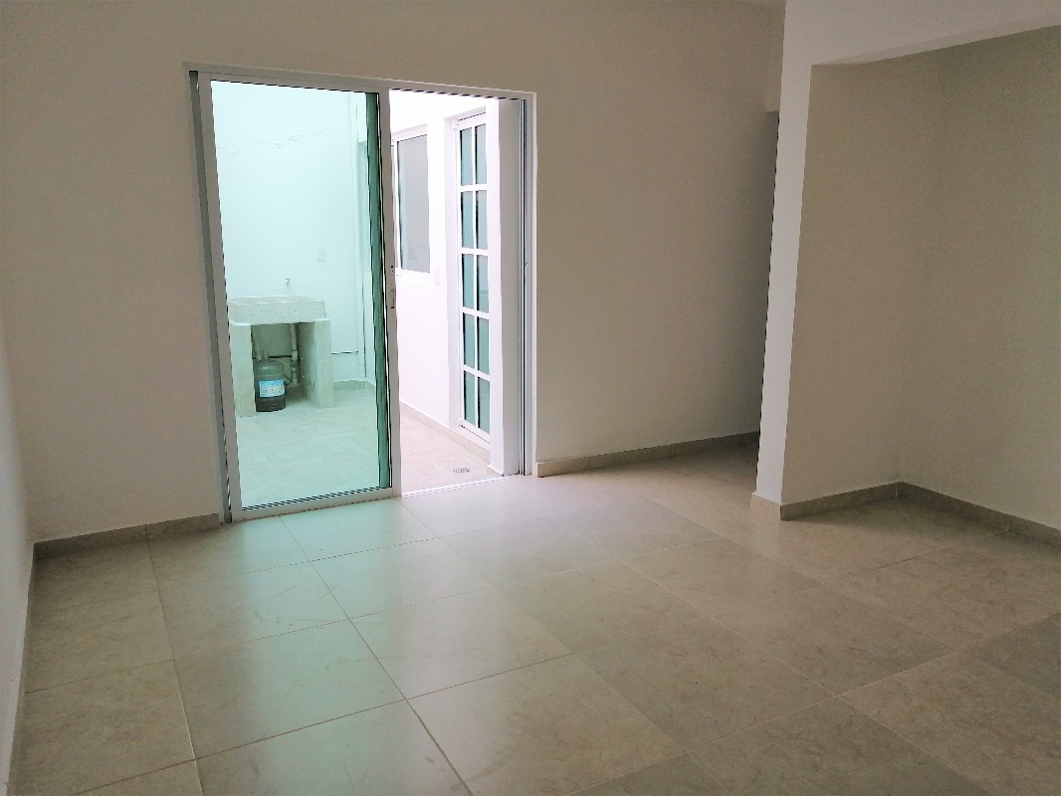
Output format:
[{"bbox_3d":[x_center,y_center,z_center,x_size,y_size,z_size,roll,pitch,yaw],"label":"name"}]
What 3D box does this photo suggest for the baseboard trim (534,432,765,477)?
[{"bbox_3d":[0.829,0.354,5.135,1.788,0.082,0.015,-6,13,-28],"label":"baseboard trim"}]

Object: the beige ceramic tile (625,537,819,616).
[{"bbox_3d":[0.796,0.749,3.400,0.600,0.010,0.600,-6,13,-28],"label":"beige ceramic tile"}]

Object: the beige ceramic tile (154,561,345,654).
[{"bbox_3d":[-1.072,0.798,3.074,0.600,0.010,0.600,-6,13,-28],"label":"beige ceramic tile"}]

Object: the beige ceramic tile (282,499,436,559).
[{"bbox_3d":[-0.830,0.640,3.872,0.600,0.012,0.600,-6,13,-28],"label":"beige ceramic tile"}]

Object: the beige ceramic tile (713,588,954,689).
[{"bbox_3d":[1.080,0.851,2.877,0.600,0.012,0.600,-6,13,-28],"label":"beige ceramic tile"}]

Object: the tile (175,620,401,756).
[{"bbox_3d":[-0.787,0.905,2.557,0.600,0.010,0.600,-6,13,-28],"label":"tile"}]

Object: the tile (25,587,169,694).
[{"bbox_3d":[-1.531,0.844,2.829,0.444,0.010,0.600,-6,13,-28],"label":"tile"}]

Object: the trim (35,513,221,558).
[{"bbox_3d":[-1.847,0.629,3.692,0.777,0.072,0.015,-6,13,-28],"label":"trim"}]

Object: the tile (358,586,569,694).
[{"bbox_3d":[-0.261,0.852,2.837,0.600,0.012,0.600,-6,13,-28],"label":"tile"}]

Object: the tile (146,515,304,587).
[{"bbox_3d":[-1.358,0.694,3.593,0.600,0.012,0.600,-6,13,-28],"label":"tile"}]

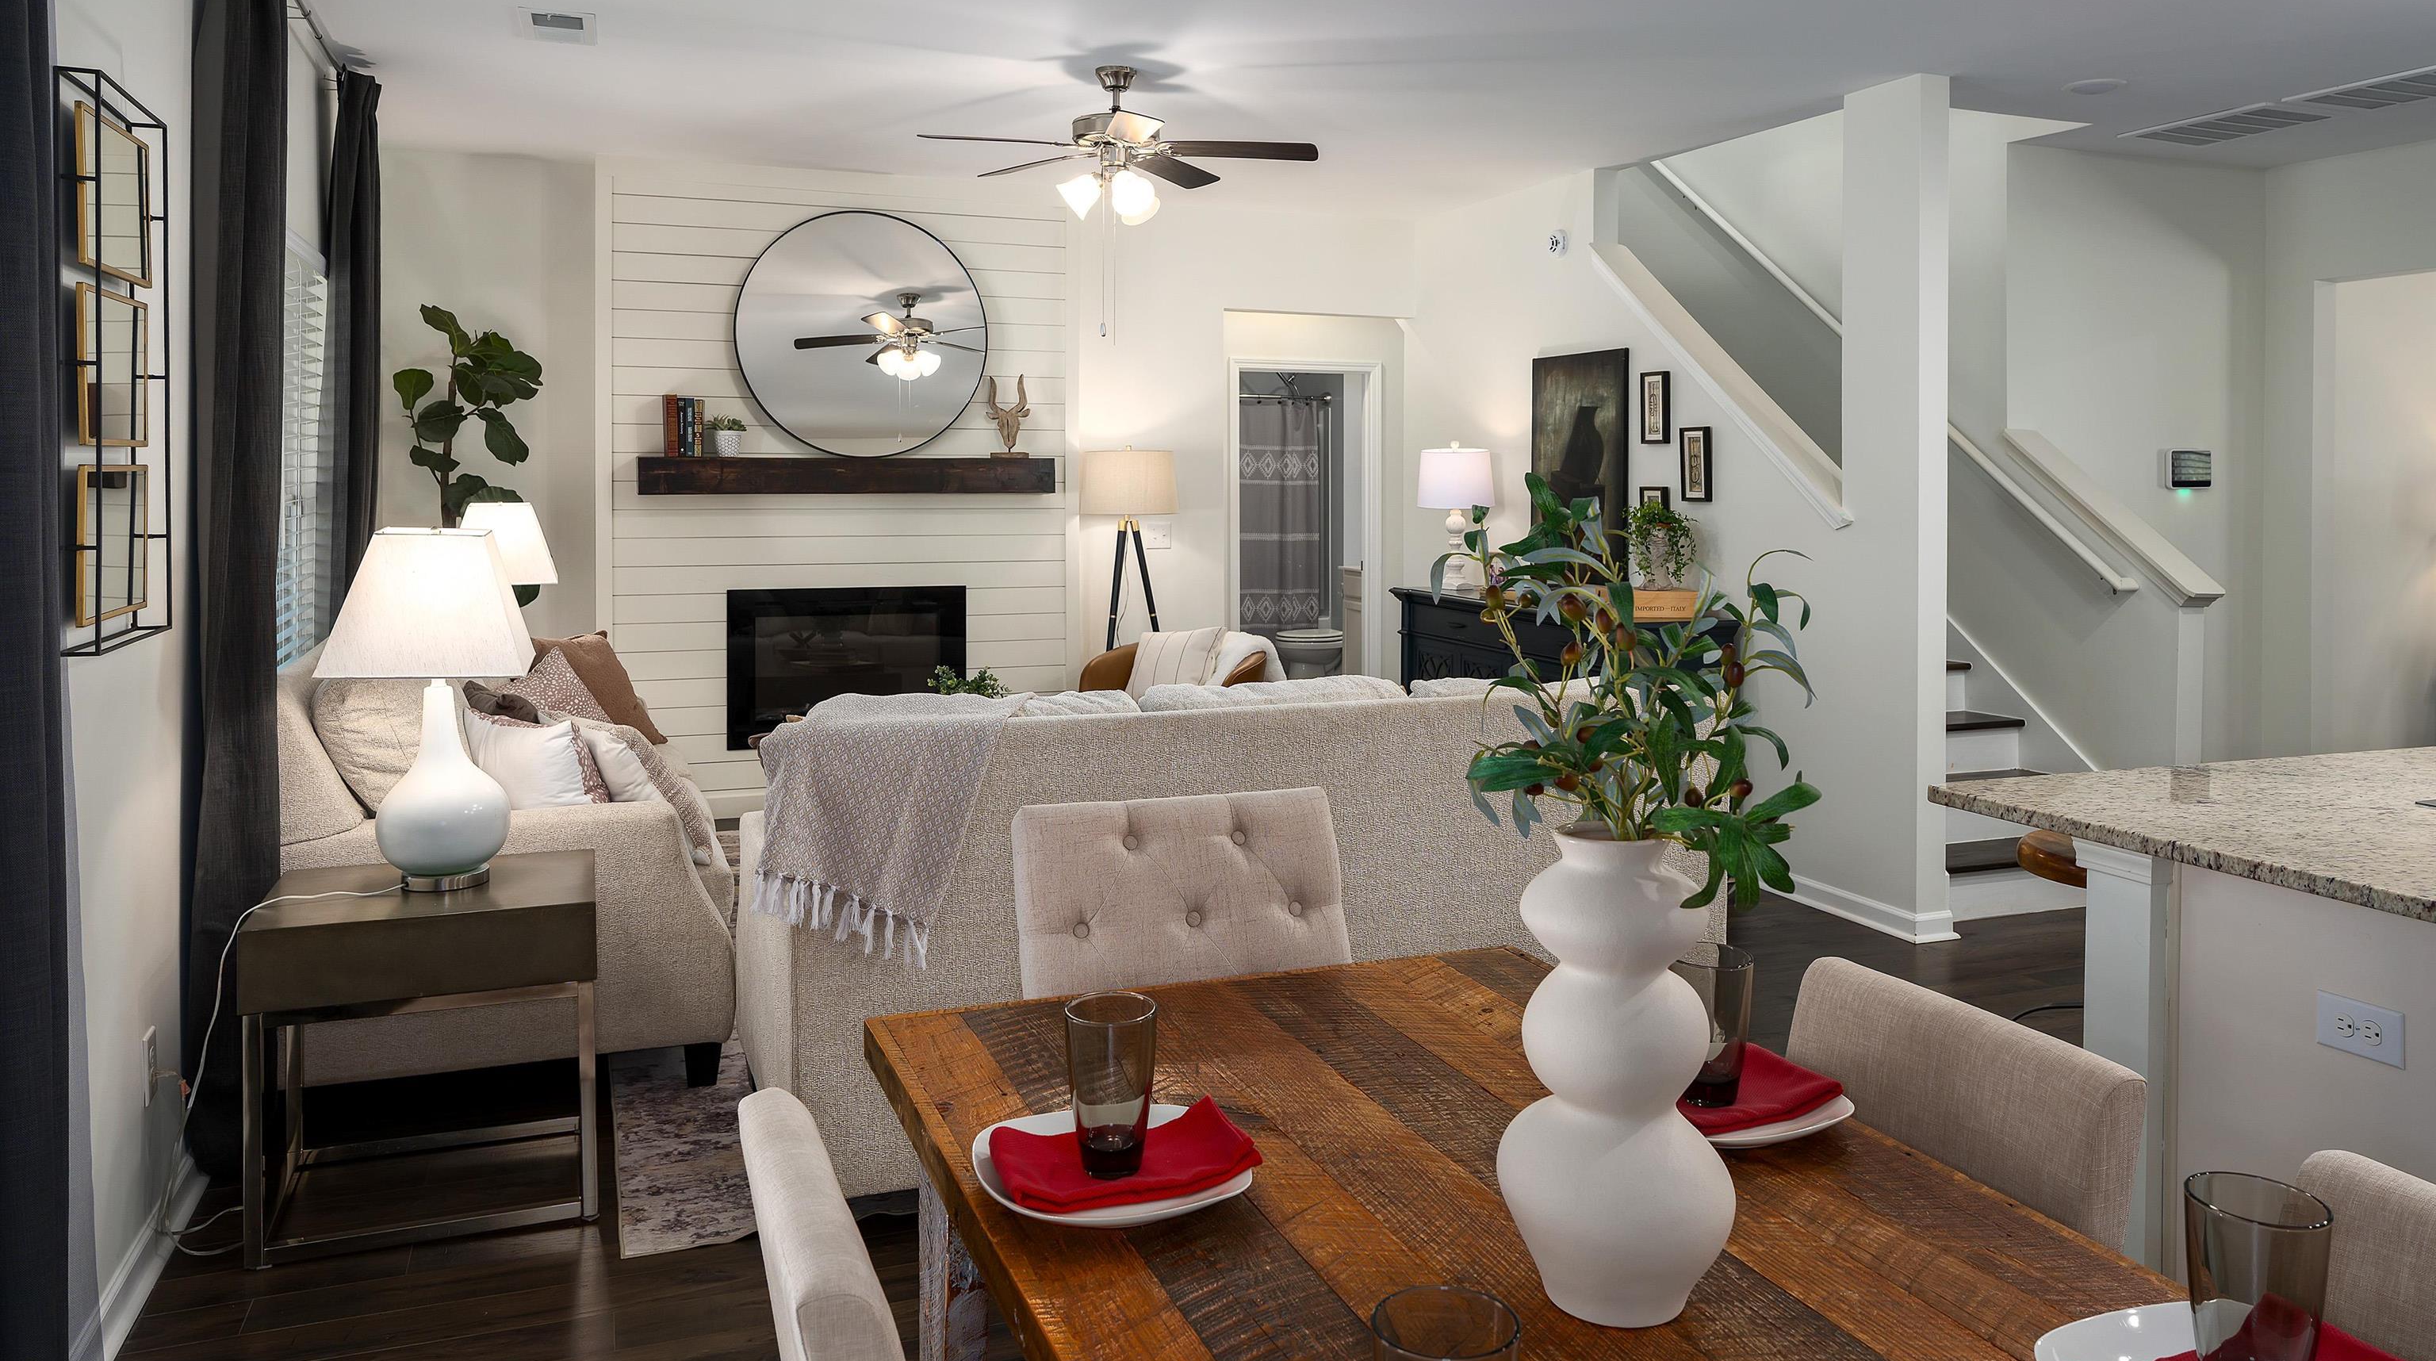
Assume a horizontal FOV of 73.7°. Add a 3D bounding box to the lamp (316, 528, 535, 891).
[{"bbox_3d":[-1.639,0.052,3.390,0.380,0.735,0.380,-2,4,-21],"label":"lamp"}]

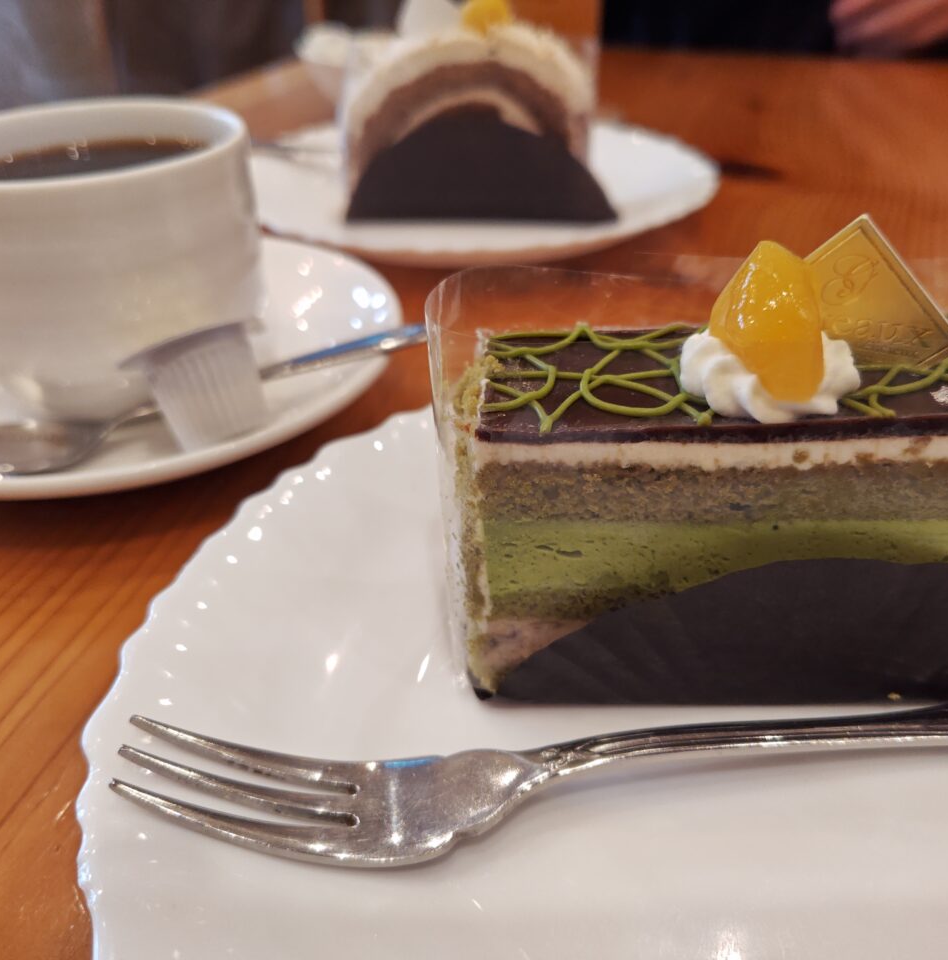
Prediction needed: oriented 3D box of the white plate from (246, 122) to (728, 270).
[{"bbox_3d":[-0.001,-0.121,0.357,0.200,0.021,0.200,0,36,0],"label":"white plate"}]

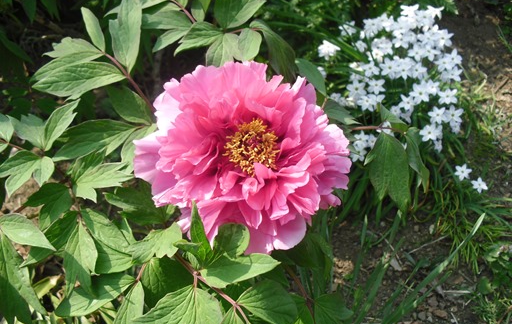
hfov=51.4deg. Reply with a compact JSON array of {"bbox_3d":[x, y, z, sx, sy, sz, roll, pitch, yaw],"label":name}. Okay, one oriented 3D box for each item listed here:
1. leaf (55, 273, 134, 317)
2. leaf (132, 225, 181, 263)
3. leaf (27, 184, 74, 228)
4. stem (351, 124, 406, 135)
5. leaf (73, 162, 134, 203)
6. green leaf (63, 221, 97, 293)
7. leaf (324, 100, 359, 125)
[{"bbox_3d":[-0.200,0.164,0.660,0.105,0.018,0.042,-24,70,-6],"label":"leaf"},{"bbox_3d":[-0.100,0.084,0.539,0.056,0.016,0.037,-22,59,-14],"label":"leaf"},{"bbox_3d":[-0.226,0.044,0.583,0.052,0.014,0.053,-41,62,-14],"label":"leaf"},{"bbox_3d":[0.121,-0.032,0.527,0.055,0.006,0.006,-4,72,5],"label":"stem"},{"bbox_3d":[-0.178,0.023,0.620,0.070,0.016,0.040,-16,67,-7],"label":"leaf"},{"bbox_3d":[-0.205,0.112,0.620,0.038,0.018,0.086,-1,70,-6],"label":"green leaf"},{"bbox_3d":[0.103,-0.059,0.640,0.051,0.013,0.026,28,62,5],"label":"leaf"}]

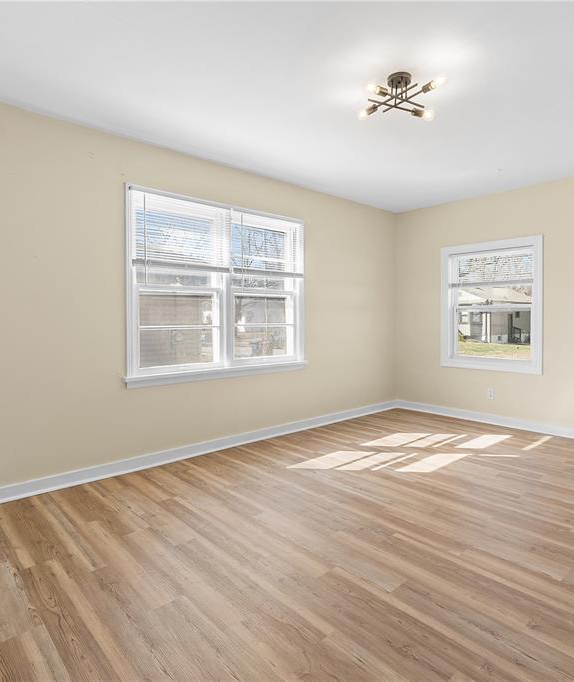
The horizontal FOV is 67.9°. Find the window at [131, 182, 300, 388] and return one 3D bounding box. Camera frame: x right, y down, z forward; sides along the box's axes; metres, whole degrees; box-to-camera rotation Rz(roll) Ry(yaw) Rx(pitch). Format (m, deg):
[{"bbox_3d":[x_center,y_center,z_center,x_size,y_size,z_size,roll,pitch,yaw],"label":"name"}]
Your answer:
[{"bbox_3d":[-0.519,-0.422,3.717,1.769,1.482,0.100,-3,4,-42],"label":"window"}]

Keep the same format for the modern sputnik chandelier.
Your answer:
[{"bbox_3d":[0.642,-1.370,2.363,0.530,0.140,0.530,-2,3,-31],"label":"modern sputnik chandelier"}]

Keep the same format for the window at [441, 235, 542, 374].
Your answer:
[{"bbox_3d":[2.164,-0.363,4.571,0.100,1.358,1.056,-3,4,-42],"label":"window"}]

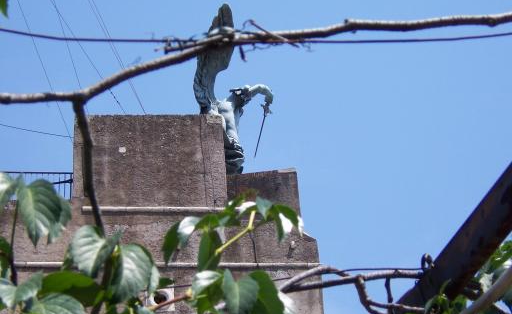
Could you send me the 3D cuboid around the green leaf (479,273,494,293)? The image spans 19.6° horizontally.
[{"bbox_3d":[0.468,0.258,3.000,0.036,0.048,0.022,-8,-32,8],"label":"green leaf"}]

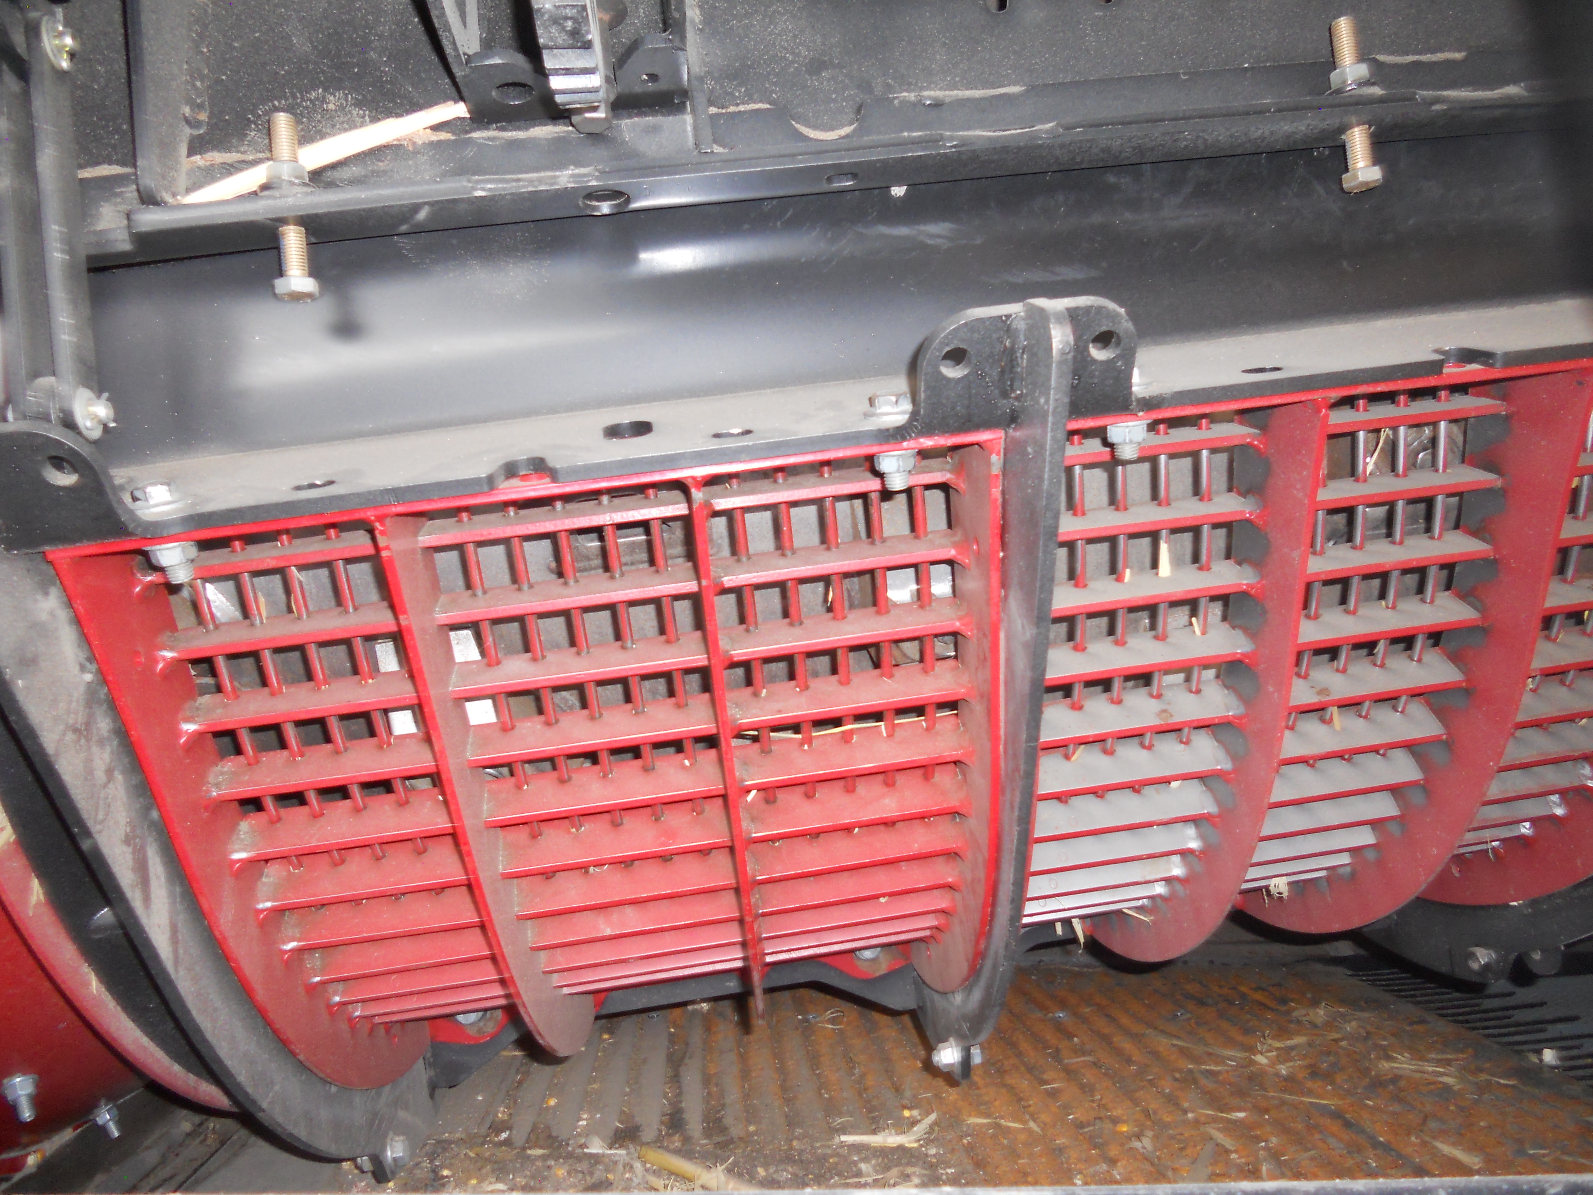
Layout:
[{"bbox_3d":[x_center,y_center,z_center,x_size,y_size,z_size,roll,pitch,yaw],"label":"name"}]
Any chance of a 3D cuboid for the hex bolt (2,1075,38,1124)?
[{"bbox_3d":[-0.514,0.333,0.825,0.021,0.025,0.021,-32,-27,0],"label":"hex bolt"}]

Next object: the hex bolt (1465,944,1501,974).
[{"bbox_3d":[0.580,0.306,1.050,0.020,0.023,0.023,-9,0,-6],"label":"hex bolt"}]

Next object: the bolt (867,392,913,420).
[{"bbox_3d":[0.046,-0.095,0.613,0.024,0.011,0.024,-7,14,0],"label":"bolt"}]

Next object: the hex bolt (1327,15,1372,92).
[{"bbox_3d":[0.289,-0.284,0.650,0.021,0.037,0.021,-7,-1,0],"label":"hex bolt"}]

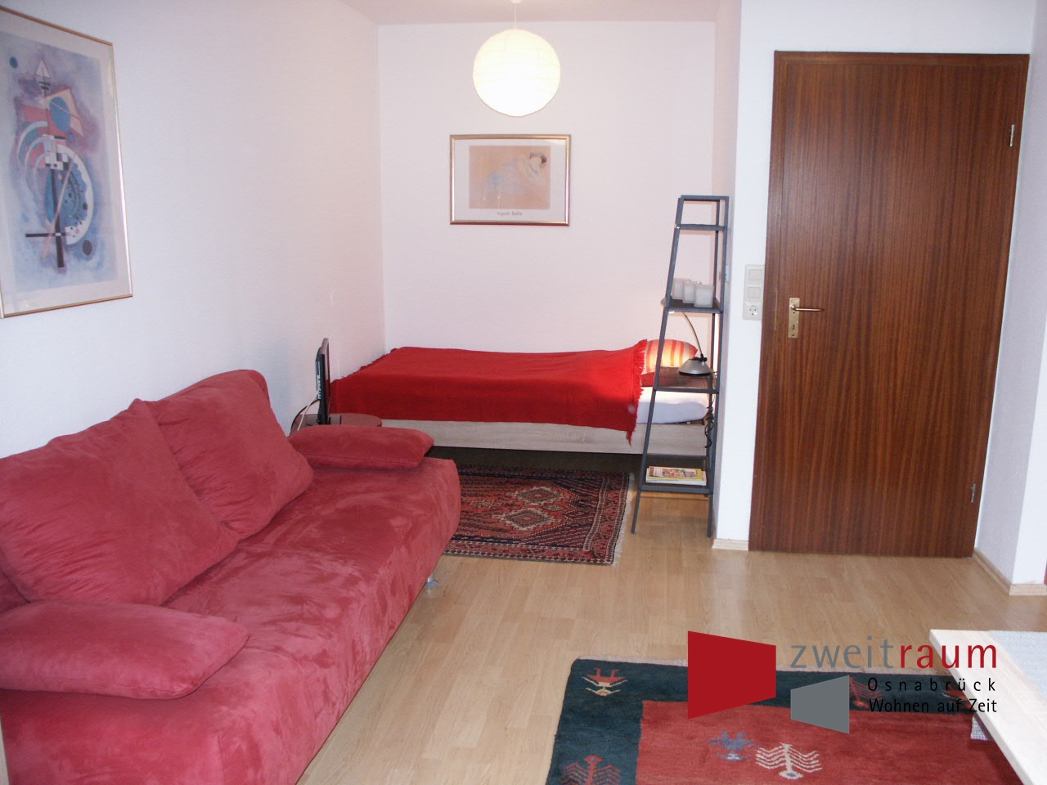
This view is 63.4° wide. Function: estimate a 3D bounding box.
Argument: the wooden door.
[{"bbox_3d":[1.430,-0.301,3.365,0.930,2.030,0.060,2,12,7],"label":"wooden door"}]

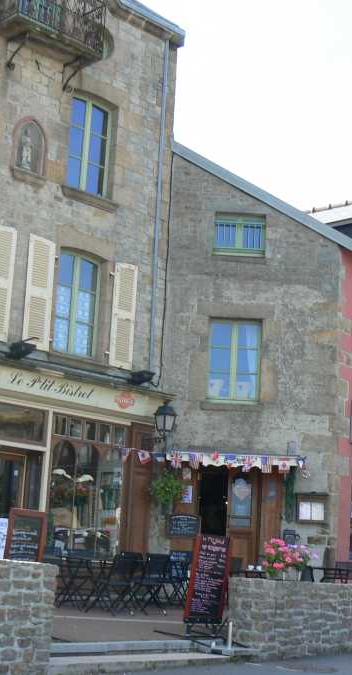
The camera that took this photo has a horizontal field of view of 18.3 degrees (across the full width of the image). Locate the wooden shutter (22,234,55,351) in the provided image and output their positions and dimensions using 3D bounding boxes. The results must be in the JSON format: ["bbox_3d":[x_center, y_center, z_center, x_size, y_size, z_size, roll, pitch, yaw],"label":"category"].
[{"bbox_3d":[-2.201,-0.713,17.664,0.500,1.840,0.050,15,-18,-40],"label":"wooden shutter"}]

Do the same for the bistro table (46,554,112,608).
[{"bbox_3d":[-1.352,3.419,15.300,0.720,0.730,0.660,15,-18,-40],"label":"bistro table"}]

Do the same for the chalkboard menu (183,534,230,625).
[{"bbox_3d":[0.376,2.838,12.795,0.480,1.050,0.350,0,-14,12],"label":"chalkboard menu"}]

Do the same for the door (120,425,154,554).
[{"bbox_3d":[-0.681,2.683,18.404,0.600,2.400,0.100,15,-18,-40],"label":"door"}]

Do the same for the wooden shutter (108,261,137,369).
[{"bbox_3d":[-0.897,-0.365,18.795,0.500,1.840,0.050,15,-18,-40],"label":"wooden shutter"}]

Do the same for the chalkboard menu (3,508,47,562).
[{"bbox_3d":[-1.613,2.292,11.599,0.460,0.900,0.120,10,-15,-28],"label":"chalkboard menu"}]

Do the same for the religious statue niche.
[{"bbox_3d":[-2.629,-3.369,19.338,0.280,1.050,0.670,-10,-18,44],"label":"religious statue niche"}]

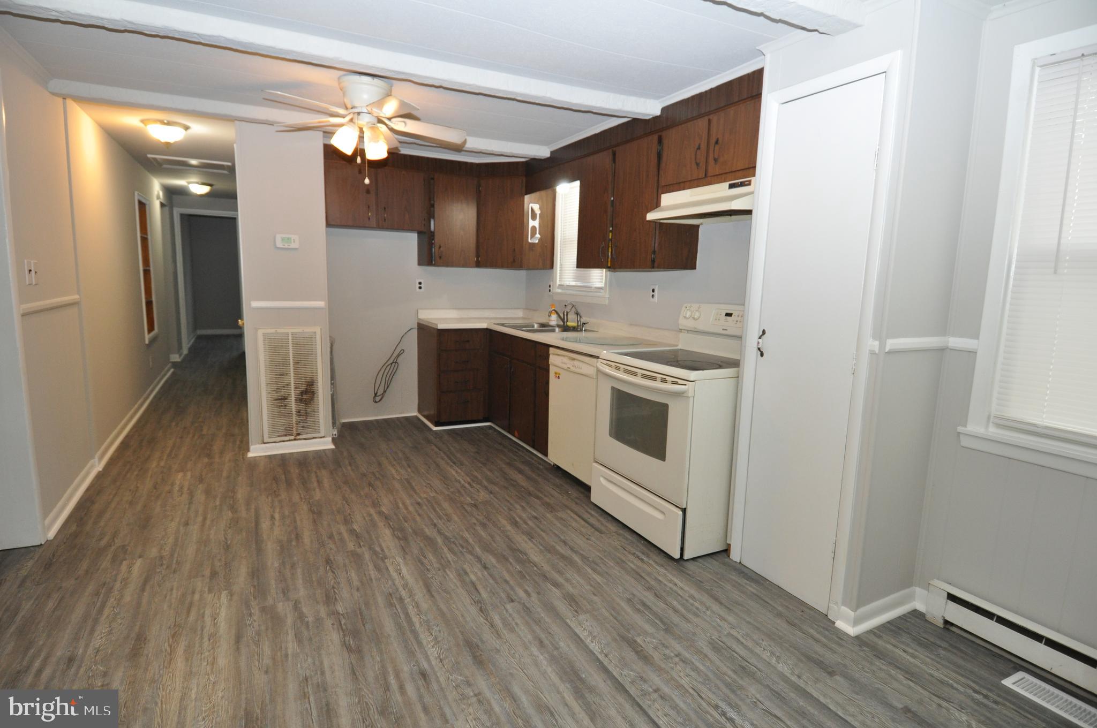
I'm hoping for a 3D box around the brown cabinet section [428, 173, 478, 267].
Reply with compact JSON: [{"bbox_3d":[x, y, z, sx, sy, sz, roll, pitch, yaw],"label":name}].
[{"bbox_3d":[-0.912,-1.277,4.930,0.445,0.790,0.330,-3,9,-28],"label":"brown cabinet section"}]

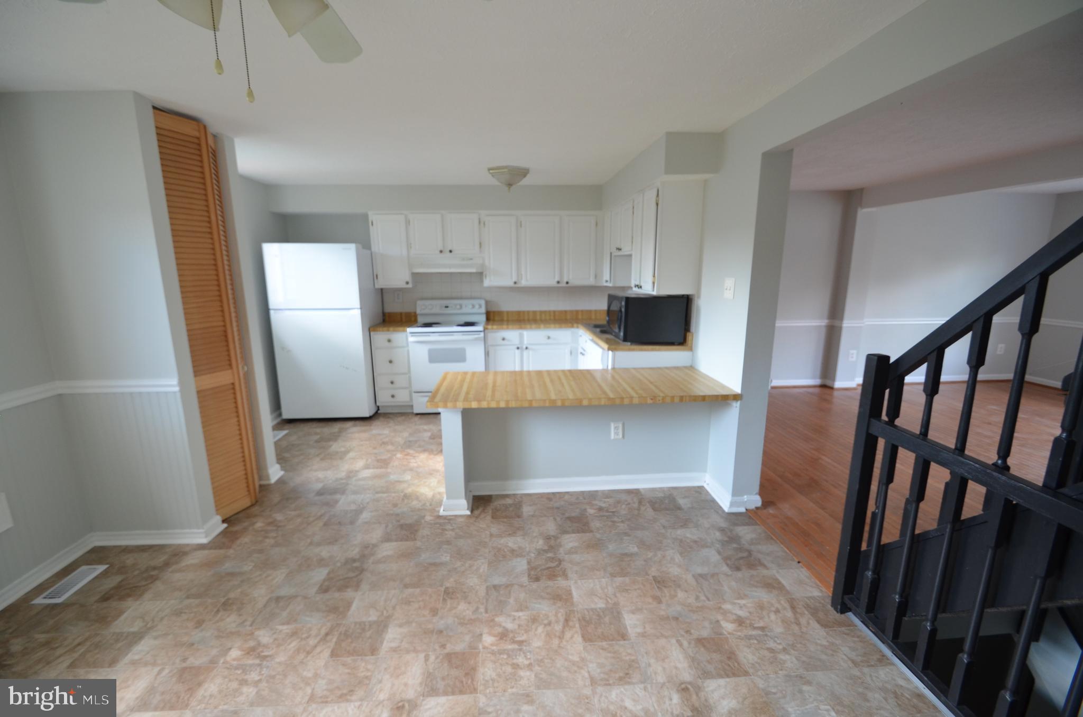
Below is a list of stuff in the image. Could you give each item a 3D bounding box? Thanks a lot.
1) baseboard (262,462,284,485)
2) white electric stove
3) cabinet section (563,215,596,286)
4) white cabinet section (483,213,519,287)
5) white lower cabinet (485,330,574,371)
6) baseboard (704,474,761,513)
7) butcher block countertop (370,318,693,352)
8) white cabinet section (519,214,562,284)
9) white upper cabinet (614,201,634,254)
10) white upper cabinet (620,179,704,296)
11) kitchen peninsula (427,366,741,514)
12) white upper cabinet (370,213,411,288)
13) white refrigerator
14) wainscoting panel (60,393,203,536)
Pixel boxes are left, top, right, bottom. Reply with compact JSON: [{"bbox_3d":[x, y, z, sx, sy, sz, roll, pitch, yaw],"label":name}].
[{"bbox_3d":[-1.975,0.837,3.313,0.089,0.095,0.179,-1,11,-4],"label":"baseboard"},{"bbox_3d":[-0.988,-0.035,4.901,0.760,1.170,0.682,-1,11,-4],"label":"white electric stove"},{"bbox_3d":[0.390,-1.180,4.952,0.369,0.731,0.310,-1,12,-4],"label":"cabinet section"},{"bbox_3d":[-0.439,-1.166,4.892,0.369,0.731,0.310,-1,12,-4],"label":"white cabinet section"},{"bbox_3d":[-0.130,0.046,5.024,0.941,0.818,0.614,-1,11,-4],"label":"white lower cabinet"},{"bbox_3d":[1.258,0.884,3.000,0.215,0.102,0.367,-1,11,-4],"label":"baseboard"},{"bbox_3d":[-0.321,-0.245,4.285,2.769,0.041,1.947,-1,11,-4],"label":"butcher block countertop"},{"bbox_3d":[-0.021,-1.173,4.922,0.445,0.731,0.310,-1,12,-4],"label":"white cabinet section"},{"bbox_3d":[0.885,-1.174,4.048,0.333,0.445,0.795,-1,11,-4],"label":"white upper cabinet"},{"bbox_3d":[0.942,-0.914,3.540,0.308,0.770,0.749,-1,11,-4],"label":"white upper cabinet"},{"bbox_3d":[0.245,0.539,3.033,1.827,0.777,0.736,-1,11,-4],"label":"kitchen peninsula"},{"bbox_3d":[-1.574,-1.161,4.860,0.396,0.770,0.325,-1,11,-4],"label":"white upper cabinet"},{"bbox_3d":[-2.167,-0.271,4.696,0.834,1.746,0.751,-1,11,-4],"label":"white refrigerator"},{"bbox_3d":[-2.214,0.574,2.460,0.598,0.823,0.020,-1,11,-4],"label":"wainscoting panel"}]

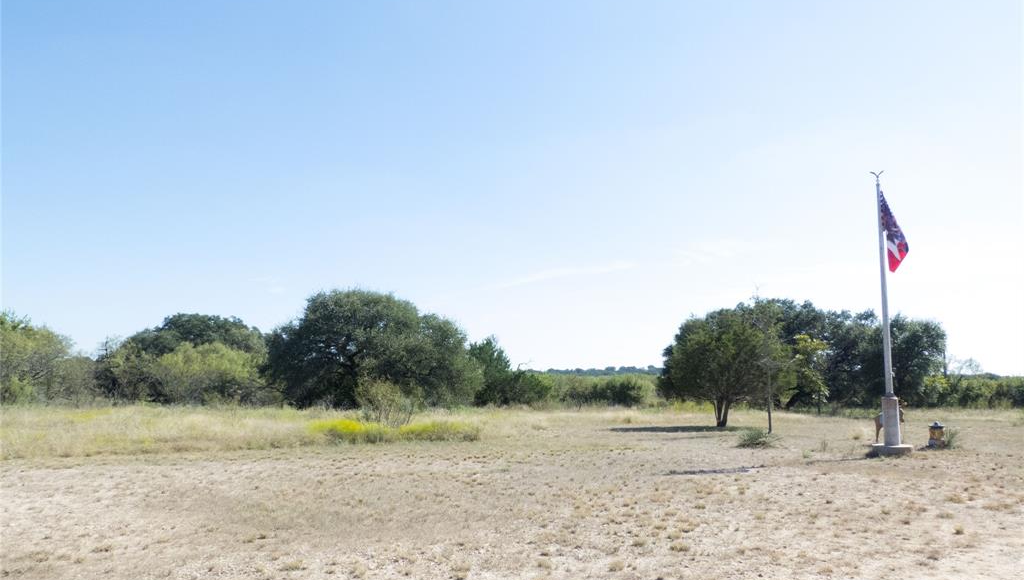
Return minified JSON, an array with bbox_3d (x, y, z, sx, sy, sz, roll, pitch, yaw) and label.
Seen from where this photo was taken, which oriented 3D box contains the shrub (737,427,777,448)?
[{"bbox_3d":[5.685,3.385,17.148,0.996,0.434,0.850,0,-6,0],"label":"shrub"}]

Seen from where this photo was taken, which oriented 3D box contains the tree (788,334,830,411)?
[{"bbox_3d":[12.266,3.495,30.668,1.773,3.214,1.773,0,-6,0],"label":"tree"}]

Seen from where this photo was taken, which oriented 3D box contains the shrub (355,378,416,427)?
[{"bbox_3d":[-3.564,3.264,20.918,1.747,1.511,1.747,0,-6,0],"label":"shrub"}]

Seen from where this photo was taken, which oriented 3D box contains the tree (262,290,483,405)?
[{"bbox_3d":[-6.003,2.622,32.348,9.276,5.321,8.200,0,-6,0],"label":"tree"}]

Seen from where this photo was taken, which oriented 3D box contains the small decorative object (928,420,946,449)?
[{"bbox_3d":[9.516,3.241,16.590,0.369,0.596,0.369,-2,-7,17],"label":"small decorative object"}]

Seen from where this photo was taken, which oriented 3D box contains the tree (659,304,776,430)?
[{"bbox_3d":[6.405,2.369,23.147,3.722,3.783,3.722,0,-6,0],"label":"tree"}]

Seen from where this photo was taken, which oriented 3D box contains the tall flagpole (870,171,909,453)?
[{"bbox_3d":[8.155,0.365,15.812,0.720,5.940,0.420,0,-6,0],"label":"tall flagpole"}]

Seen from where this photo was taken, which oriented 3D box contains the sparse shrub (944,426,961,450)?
[{"bbox_3d":[9.753,3.286,16.475,0.423,0.482,0.423,0,-6,0],"label":"sparse shrub"}]

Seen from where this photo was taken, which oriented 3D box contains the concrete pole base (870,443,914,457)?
[{"bbox_3d":[7.967,3.337,15.480,0.868,0.160,0.868,0,-6,0],"label":"concrete pole base"}]

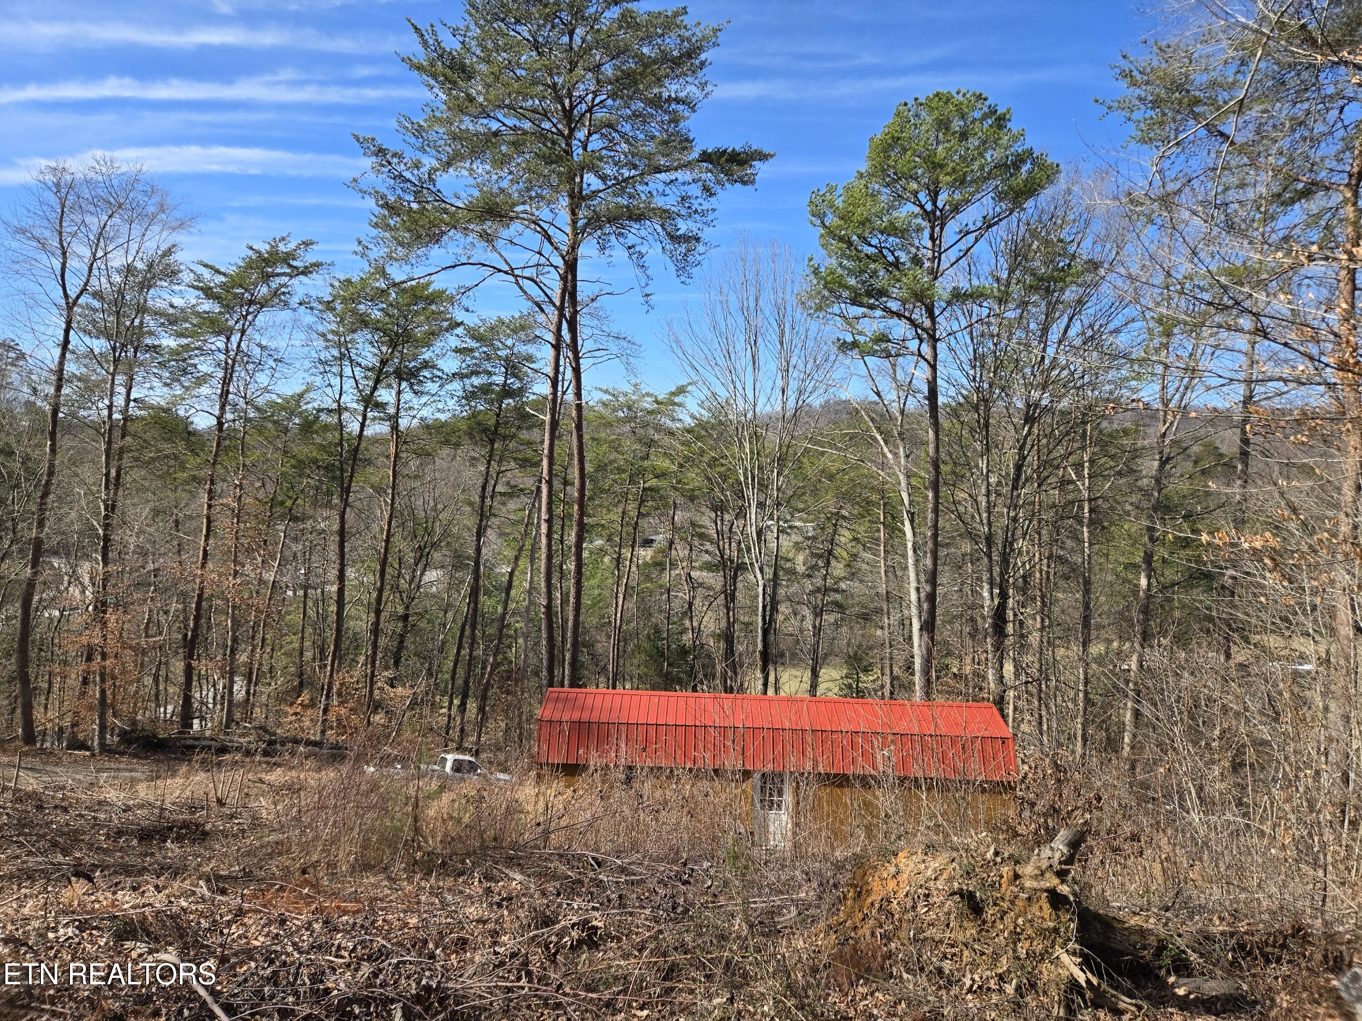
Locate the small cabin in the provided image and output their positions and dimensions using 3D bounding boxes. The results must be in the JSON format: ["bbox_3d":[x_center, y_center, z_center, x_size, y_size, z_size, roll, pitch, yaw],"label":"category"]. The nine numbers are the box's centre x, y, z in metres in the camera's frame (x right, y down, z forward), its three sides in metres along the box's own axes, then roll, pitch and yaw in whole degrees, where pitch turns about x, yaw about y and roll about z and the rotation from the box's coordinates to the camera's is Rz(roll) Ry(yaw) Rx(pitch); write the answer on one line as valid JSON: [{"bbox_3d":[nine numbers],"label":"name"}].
[{"bbox_3d":[2.201,6.292,22.626,11.110,3.300,3.580,2,-1,1],"label":"small cabin"}]

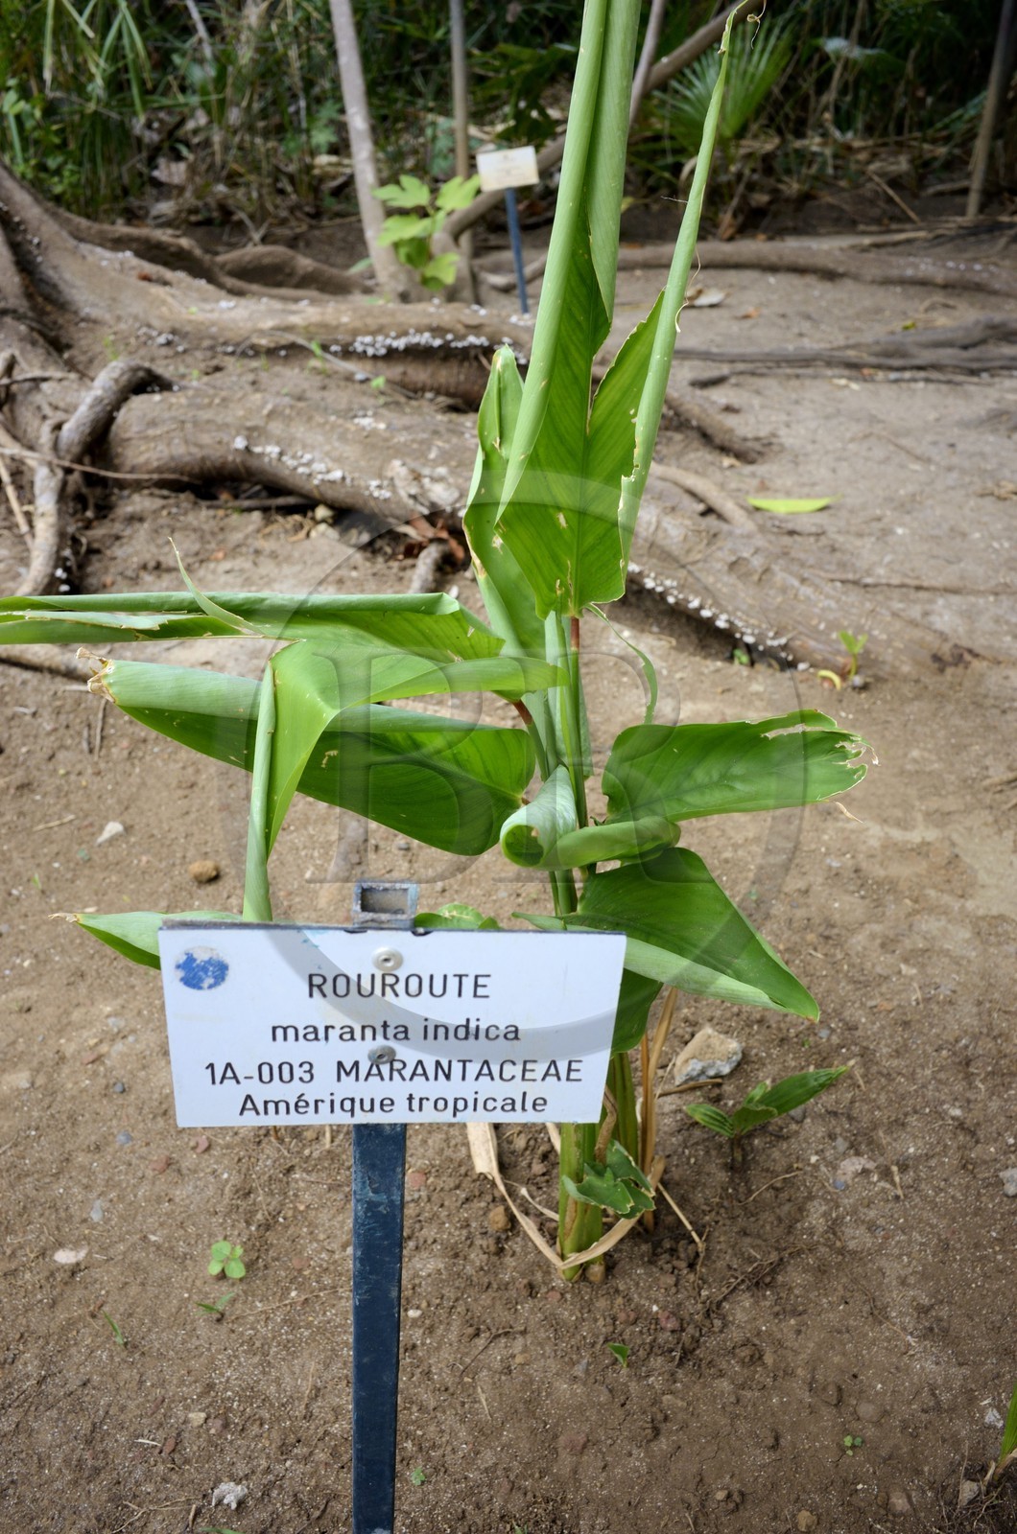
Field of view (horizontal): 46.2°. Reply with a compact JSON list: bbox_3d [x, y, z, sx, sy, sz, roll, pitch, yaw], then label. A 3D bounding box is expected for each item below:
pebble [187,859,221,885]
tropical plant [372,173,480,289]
[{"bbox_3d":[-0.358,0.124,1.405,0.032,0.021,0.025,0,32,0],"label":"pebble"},{"bbox_3d":[-0.282,-1.828,4.060,0.345,0.330,0.260,0,32,0],"label":"tropical plant"}]

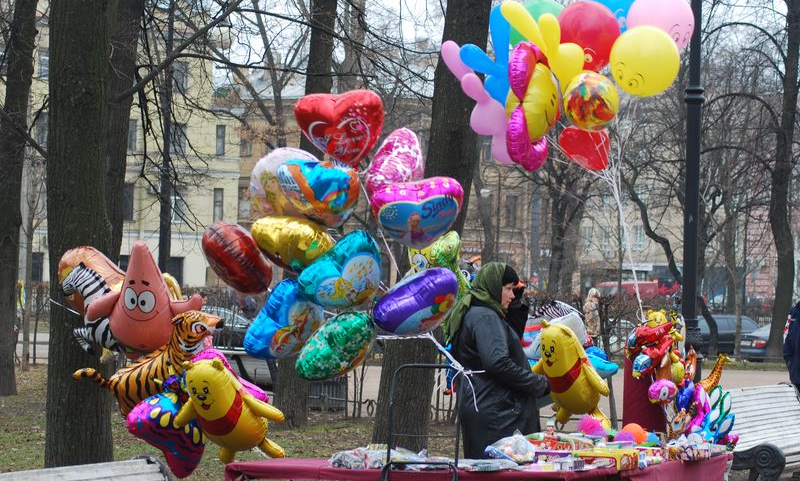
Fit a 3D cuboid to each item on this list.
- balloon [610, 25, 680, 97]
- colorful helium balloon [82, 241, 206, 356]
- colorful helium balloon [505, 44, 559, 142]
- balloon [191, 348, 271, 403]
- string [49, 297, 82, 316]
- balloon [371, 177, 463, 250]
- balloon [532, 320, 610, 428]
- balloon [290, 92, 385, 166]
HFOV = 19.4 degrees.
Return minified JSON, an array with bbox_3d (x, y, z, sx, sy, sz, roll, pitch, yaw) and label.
[{"bbox_3d":[1.125,-0.820,10.700,0.320,0.335,0.320,-2,37,1],"label":"balloon"},{"bbox_3d":[-1.210,0.295,11.100,0.560,0.580,0.270,0,6,9],"label":"colorful helium balloon"},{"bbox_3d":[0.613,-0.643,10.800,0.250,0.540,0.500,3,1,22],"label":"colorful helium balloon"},{"bbox_3d":[-0.804,0.661,10.950,0.380,0.360,0.170,-35,10,22],"label":"balloon"},{"bbox_3d":[-1.566,0.308,10.900,0.155,0.015,0.030,27,0,0],"label":"string"},{"bbox_3d":[0.081,-0.120,10.800,0.430,0.380,0.200,-8,31,-3],"label":"balloon"},{"bbox_3d":[0.805,0.616,10.900,0.400,0.520,0.270,-14,4,38],"label":"balloon"},{"bbox_3d":[-0.268,-0.504,10.700,0.410,0.370,0.200,-13,25,0],"label":"balloon"}]

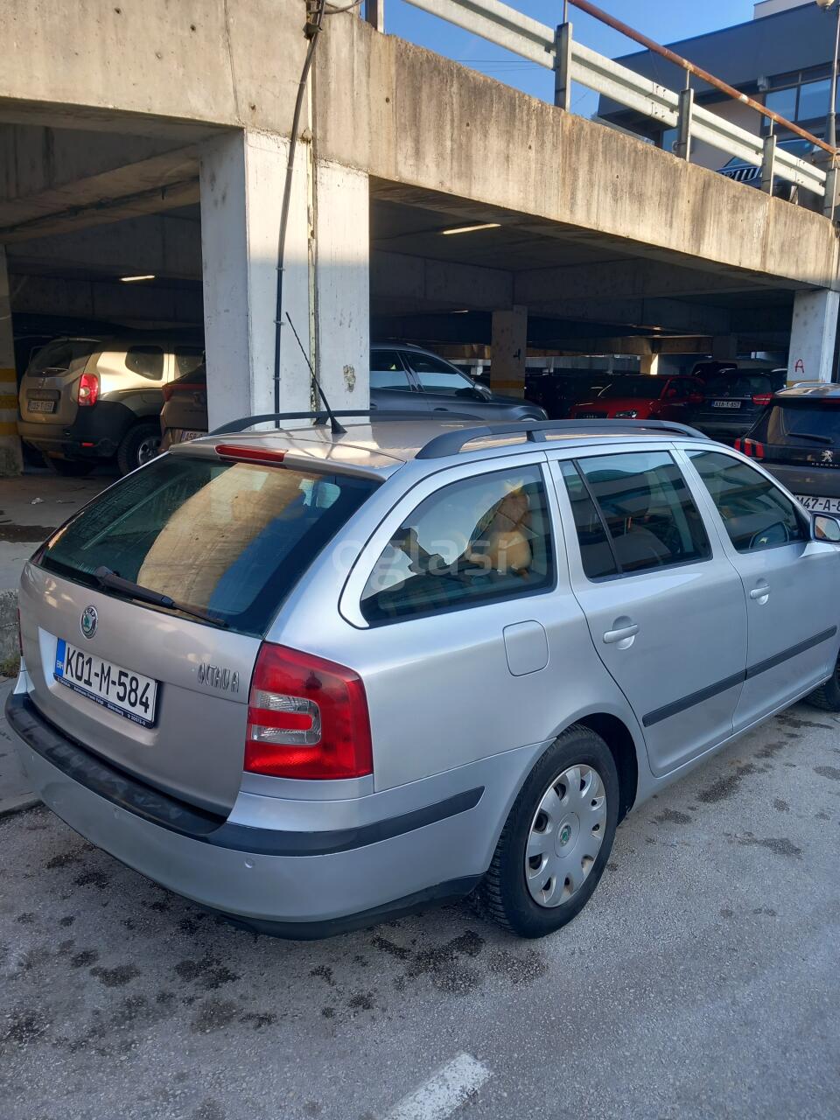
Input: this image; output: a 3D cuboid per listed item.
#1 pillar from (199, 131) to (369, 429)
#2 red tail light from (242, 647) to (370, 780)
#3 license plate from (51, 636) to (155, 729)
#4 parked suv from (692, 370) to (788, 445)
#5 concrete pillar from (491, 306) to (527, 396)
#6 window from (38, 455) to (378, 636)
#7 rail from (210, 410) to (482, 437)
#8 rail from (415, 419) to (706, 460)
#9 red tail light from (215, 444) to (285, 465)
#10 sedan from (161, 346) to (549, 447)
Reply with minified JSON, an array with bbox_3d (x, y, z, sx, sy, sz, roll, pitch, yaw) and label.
[{"bbox_3d":[-0.975,-1.633,6.646,0.550,2.680,1.100,9,12,43],"label":"pillar"},{"bbox_3d":[-0.245,0.335,1.921,0.240,0.300,0.185,11,13,42],"label":"red tail light"},{"bbox_3d":[-0.840,0.312,2.321,0.525,0.123,0.022,11,3,42],"label":"license plate"},{"bbox_3d":[7.163,-2.899,17.531,1.880,1.640,4.600,9,12,43],"label":"parked suv"},{"bbox_3d":[1.375,-2.718,13.693,0.410,2.450,0.410,7,11,34],"label":"concrete pillar"},{"bbox_3d":[-0.650,-0.073,2.449,1.180,0.105,0.550,11,53,42],"label":"window"},{"bbox_3d":[-0.161,-0.561,3.650,0.065,0.112,1.710,11,13,42],"label":"rail"},{"bbox_3d":[0.586,-0.420,2.969,0.065,0.112,1.710,11,13,42],"label":"rail"},{"bbox_3d":[-0.496,-0.315,2.573,0.325,0.034,0.042,11,13,42],"label":"red tail light"},{"bbox_3d":[-0.425,-1.521,9.255,4.460,1.530,1.850,-8,12,-43],"label":"sedan"}]

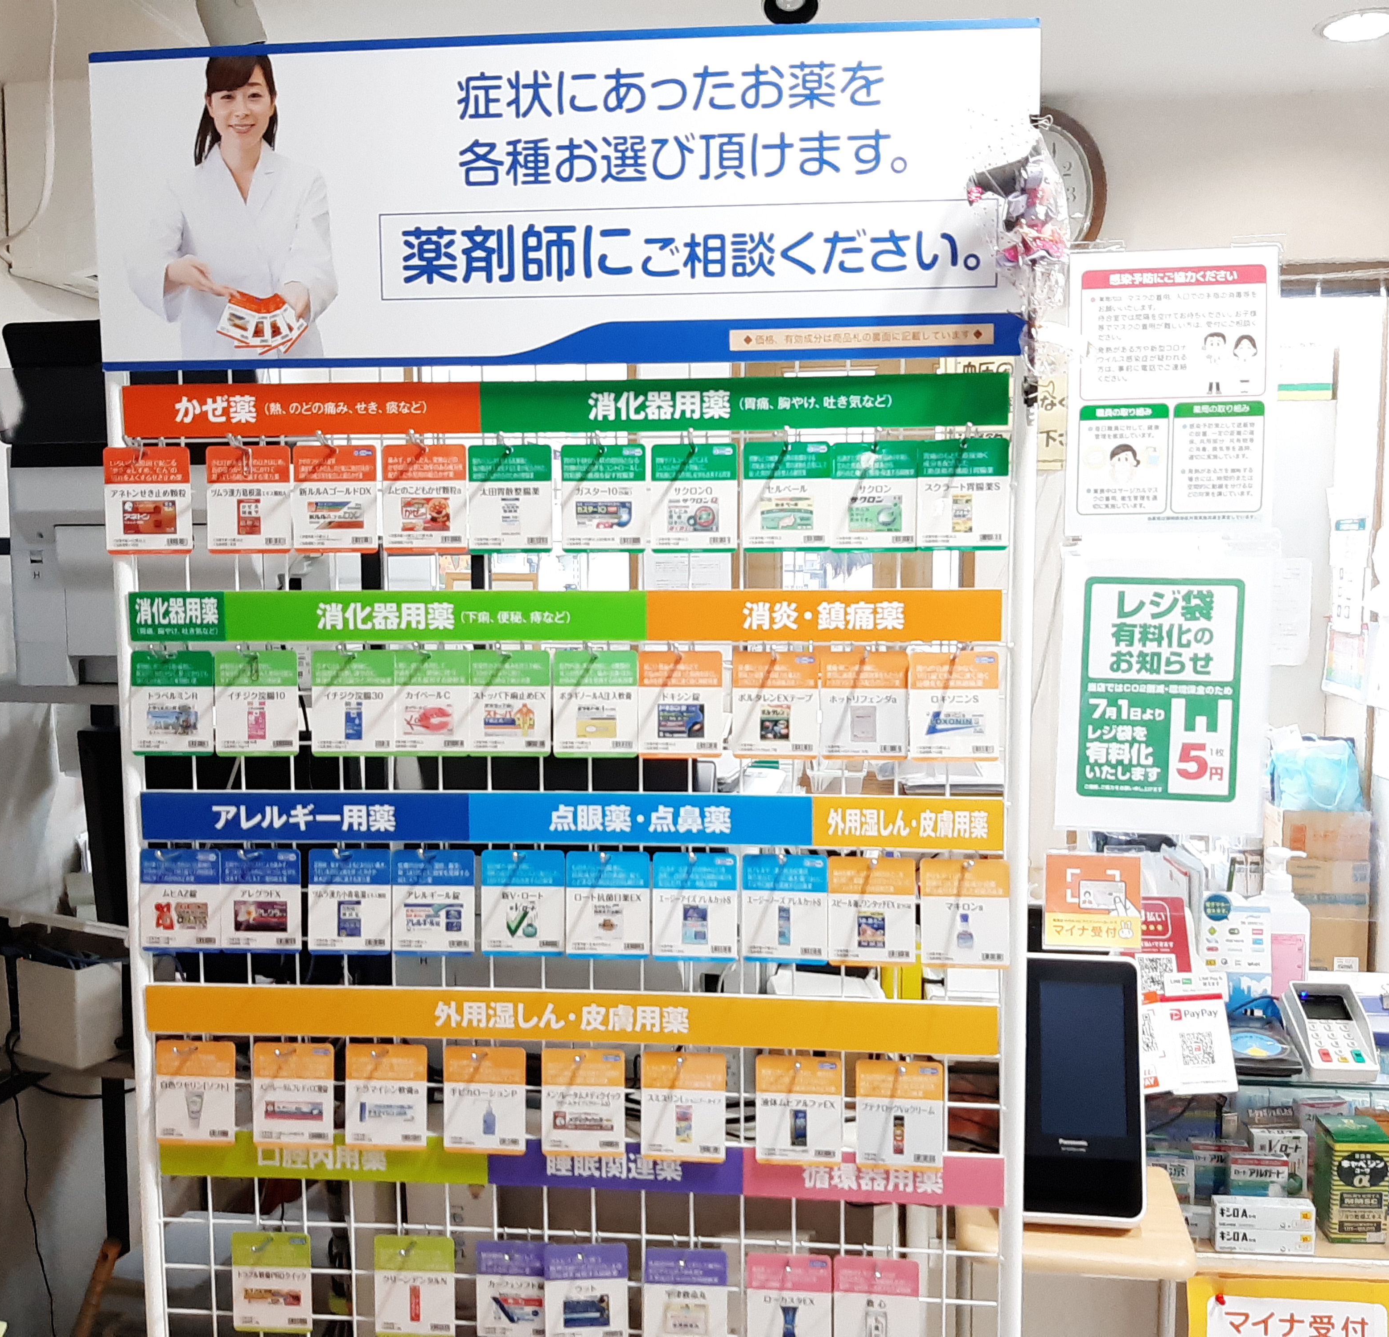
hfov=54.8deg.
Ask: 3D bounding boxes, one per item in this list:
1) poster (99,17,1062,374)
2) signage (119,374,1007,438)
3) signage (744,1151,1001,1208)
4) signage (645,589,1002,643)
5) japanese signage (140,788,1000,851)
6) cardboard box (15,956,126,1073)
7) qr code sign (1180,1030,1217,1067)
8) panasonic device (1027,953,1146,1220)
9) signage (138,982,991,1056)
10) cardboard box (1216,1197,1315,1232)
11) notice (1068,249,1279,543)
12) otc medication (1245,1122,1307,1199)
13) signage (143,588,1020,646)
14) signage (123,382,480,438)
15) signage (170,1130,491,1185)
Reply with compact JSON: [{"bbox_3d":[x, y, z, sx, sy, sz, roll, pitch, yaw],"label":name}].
[{"bbox_3d":[-0.136,-0.441,1.265,0.895,0.301,0.006,0,5,5],"label":"poster"},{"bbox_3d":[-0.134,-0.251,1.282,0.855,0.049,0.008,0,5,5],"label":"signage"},{"bbox_3d":[0.176,0.501,1.320,0.254,0.049,0.008,0,5,5],"label":"signage"},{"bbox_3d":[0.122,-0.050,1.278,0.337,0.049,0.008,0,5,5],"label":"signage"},{"bbox_3d":[-0.131,0.149,1.312,0.853,0.048,0.005,0,5,5],"label":"japanese signage"},{"bbox_3d":[-0.864,0.469,1.864,0.133,0.133,0.077,3,6,30],"label":"cardboard box"},{"bbox_3d":[0.539,0.407,1.432,0.035,0.035,0.003,-4,-13,0],"label":"qr code sign"},{"bbox_3d":[0.408,0.435,1.442,0.130,0.280,0.120,1,5,9],"label":"panasonic device"},{"bbox_3d":[-0.132,0.348,1.328,0.853,0.047,0.005,0,5,5],"label":"signage"},{"bbox_3d":[0.628,0.603,1.480,0.106,0.027,0.022,0,5,5],"label":"cardboard box"},{"bbox_3d":[0.502,-0.290,1.409,0.213,0.296,0.003,-1,5,5],"label":"notice"},{"bbox_3d":[0.704,0.596,1.617,0.064,0.073,0.023,0,5,5],"label":"otc medication"},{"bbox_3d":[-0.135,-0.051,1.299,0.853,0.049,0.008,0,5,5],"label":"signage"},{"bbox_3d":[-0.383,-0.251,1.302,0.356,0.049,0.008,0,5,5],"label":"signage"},{"bbox_3d":[-0.379,0.498,1.365,0.341,0.049,0.008,0,5,5],"label":"signage"}]

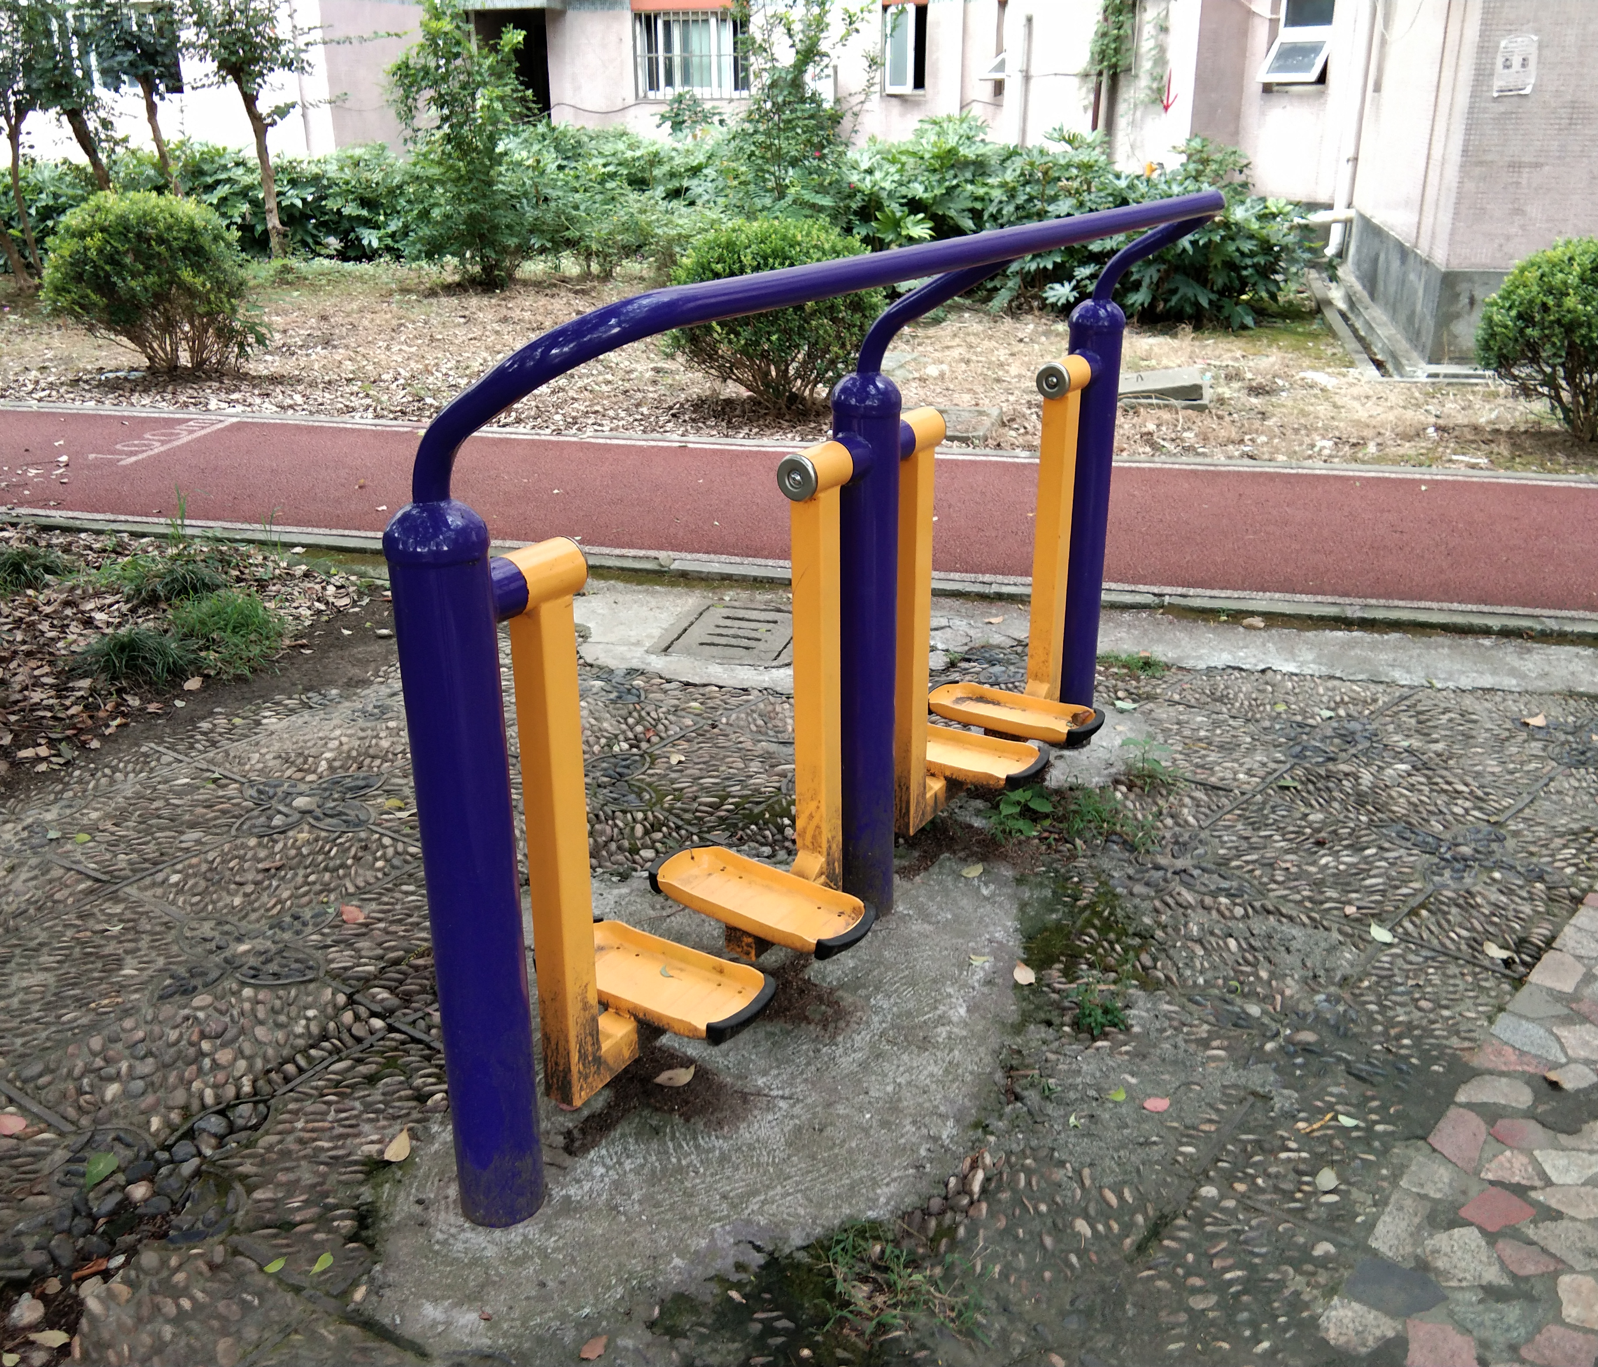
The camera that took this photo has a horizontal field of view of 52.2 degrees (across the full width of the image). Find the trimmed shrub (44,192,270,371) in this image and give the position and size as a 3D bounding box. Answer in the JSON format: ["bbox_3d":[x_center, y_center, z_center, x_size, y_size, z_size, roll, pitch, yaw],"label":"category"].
[{"bbox_3d":[-3.124,-1.915,7.844,0.978,0.802,0.959,-9,24,-20],"label":"trimmed shrub"}]

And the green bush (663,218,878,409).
[{"bbox_3d":[-0.095,-1.563,6.997,0.891,0.786,0.873,-1,23,-1],"label":"green bush"}]

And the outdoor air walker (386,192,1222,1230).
[{"bbox_3d":[0.204,-0.160,2.814,0.314,1.261,2.152,13,25,29],"label":"outdoor air walker"}]

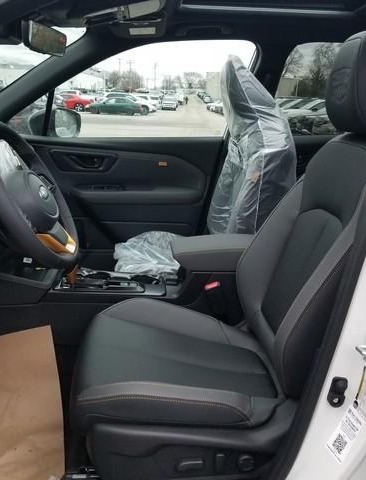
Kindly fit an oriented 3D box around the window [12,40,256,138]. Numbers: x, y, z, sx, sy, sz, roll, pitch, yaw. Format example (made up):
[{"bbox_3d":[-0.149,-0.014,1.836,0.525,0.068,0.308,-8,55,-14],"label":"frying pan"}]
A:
[{"bbox_3d":[-0.240,-0.641,2.058,1.070,0.420,0.040,0,34,-3],"label":"window"}]

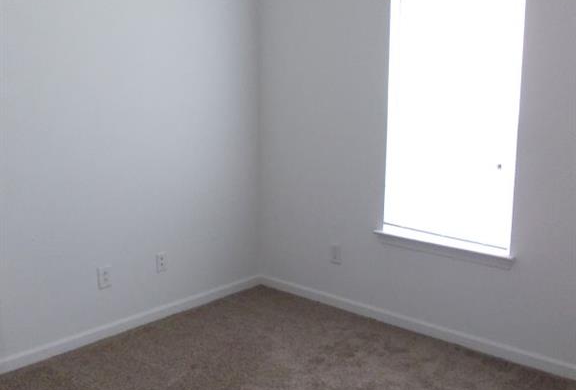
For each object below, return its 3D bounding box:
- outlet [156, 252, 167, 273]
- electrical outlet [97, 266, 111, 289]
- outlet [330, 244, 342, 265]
[{"bbox_3d":[-0.745,0.403,3.698,0.012,0.119,0.076,9,14,40],"label":"outlet"},{"bbox_3d":[-1.001,0.453,3.410,0.012,0.119,0.076,9,14,40],"label":"electrical outlet"},{"bbox_3d":[0.301,0.368,3.899,0.076,0.119,0.012,9,14,40],"label":"outlet"}]

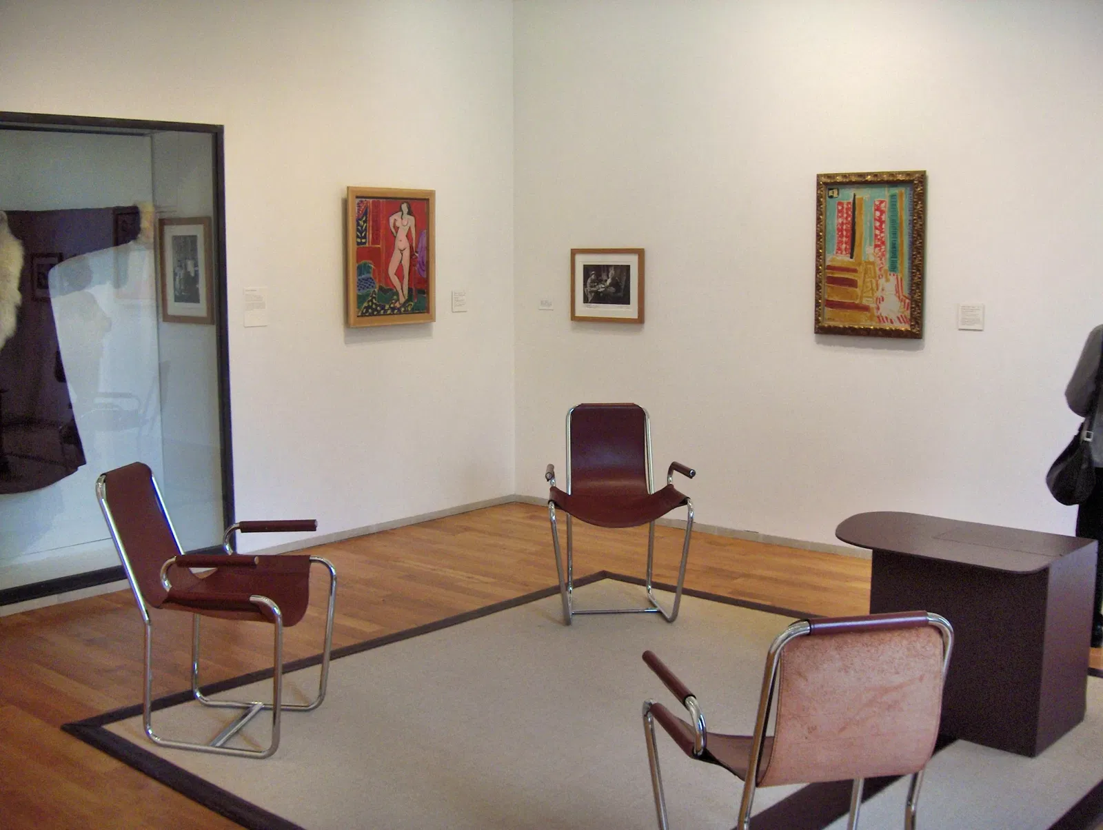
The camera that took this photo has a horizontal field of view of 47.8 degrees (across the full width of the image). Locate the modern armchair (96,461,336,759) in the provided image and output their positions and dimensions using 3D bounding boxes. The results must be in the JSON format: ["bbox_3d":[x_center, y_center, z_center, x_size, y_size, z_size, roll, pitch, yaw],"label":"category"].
[{"bbox_3d":[-1.067,0.596,3.982,0.660,0.883,0.610,1,8,8],"label":"modern armchair"}]

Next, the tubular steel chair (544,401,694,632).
[{"bbox_3d":[0.273,0.420,5.385,0.610,0.883,0.660,0,7,-3],"label":"tubular steel chair"}]

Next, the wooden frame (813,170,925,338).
[{"bbox_3d":[1.564,-0.783,6.087,0.588,0.811,0.045,6,10,39],"label":"wooden frame"}]

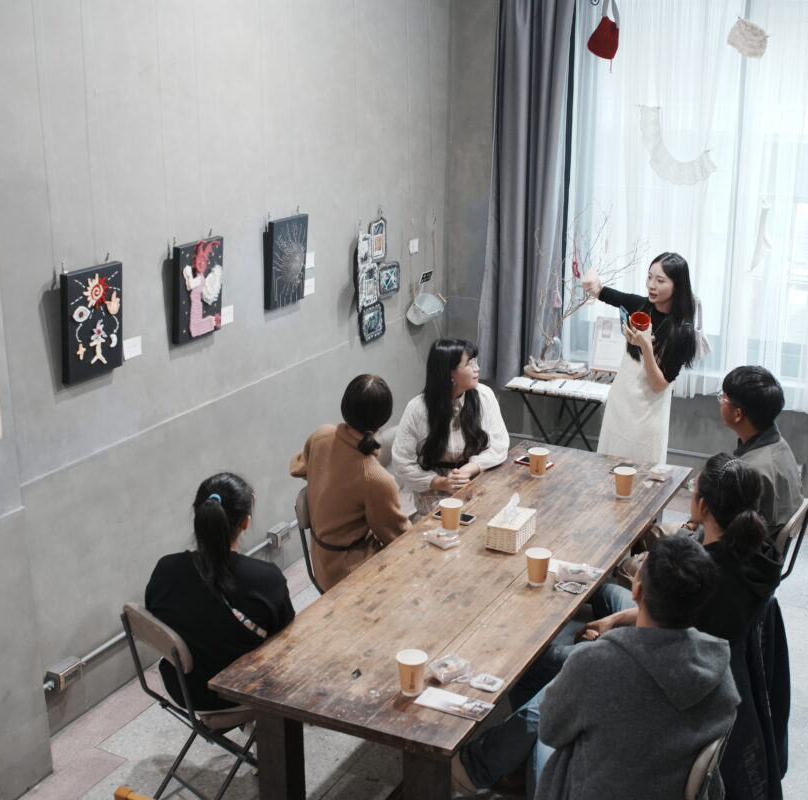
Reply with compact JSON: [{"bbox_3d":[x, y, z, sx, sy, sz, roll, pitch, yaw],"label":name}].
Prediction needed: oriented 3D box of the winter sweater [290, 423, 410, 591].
[{"bbox_3d":[-0.169,0.478,4.693,0.500,0.740,0.420,15,23,42],"label":"winter sweater"}]

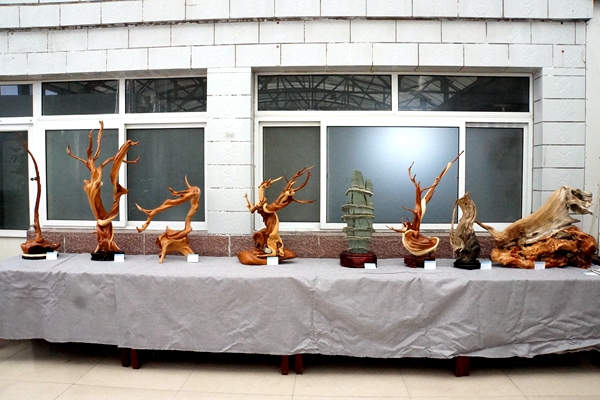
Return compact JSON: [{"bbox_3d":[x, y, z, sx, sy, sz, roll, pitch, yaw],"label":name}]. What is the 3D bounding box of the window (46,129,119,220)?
[{"bbox_3d":[-2.175,-0.252,4.460,0.750,0.930,0.050,0,3,3],"label":"window"}]

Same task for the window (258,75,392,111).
[{"bbox_3d":[0.237,-1.004,4.222,1.260,0.335,0.050,0,2,3],"label":"window"}]

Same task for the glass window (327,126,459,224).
[{"bbox_3d":[0.870,-0.234,4.209,1.232,0.906,0.050,0,2,3],"label":"glass window"}]

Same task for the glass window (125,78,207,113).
[{"bbox_3d":[-1.318,-1.023,4.380,0.820,0.345,0.050,0,3,3],"label":"glass window"}]

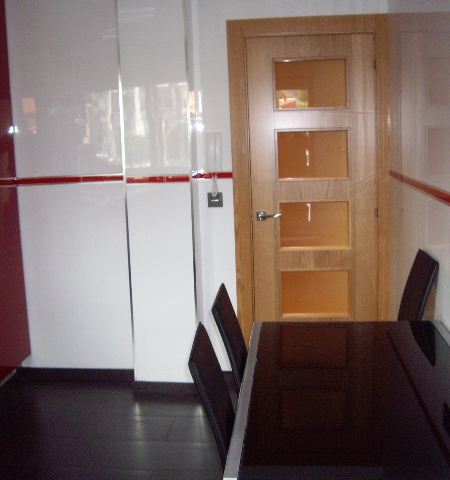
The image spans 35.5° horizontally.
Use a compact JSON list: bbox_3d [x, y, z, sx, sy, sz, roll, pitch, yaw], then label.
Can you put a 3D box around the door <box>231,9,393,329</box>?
[{"bbox_3d":[0.497,-0.193,4.074,0.896,2.117,0.090,-1,9,5],"label":"door"}]

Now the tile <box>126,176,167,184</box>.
[{"bbox_3d":[-0.436,-0.334,3.911,0.217,0.038,0.012,-1,9,5],"label":"tile"}]

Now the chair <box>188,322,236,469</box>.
[{"bbox_3d":[0.186,0.743,1.945,0.510,0.960,0.420,-1,9,5],"label":"chair"}]

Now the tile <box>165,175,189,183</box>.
[{"bbox_3d":[-0.261,-0.339,3.896,0.135,0.039,0.012,-1,9,5],"label":"tile"}]

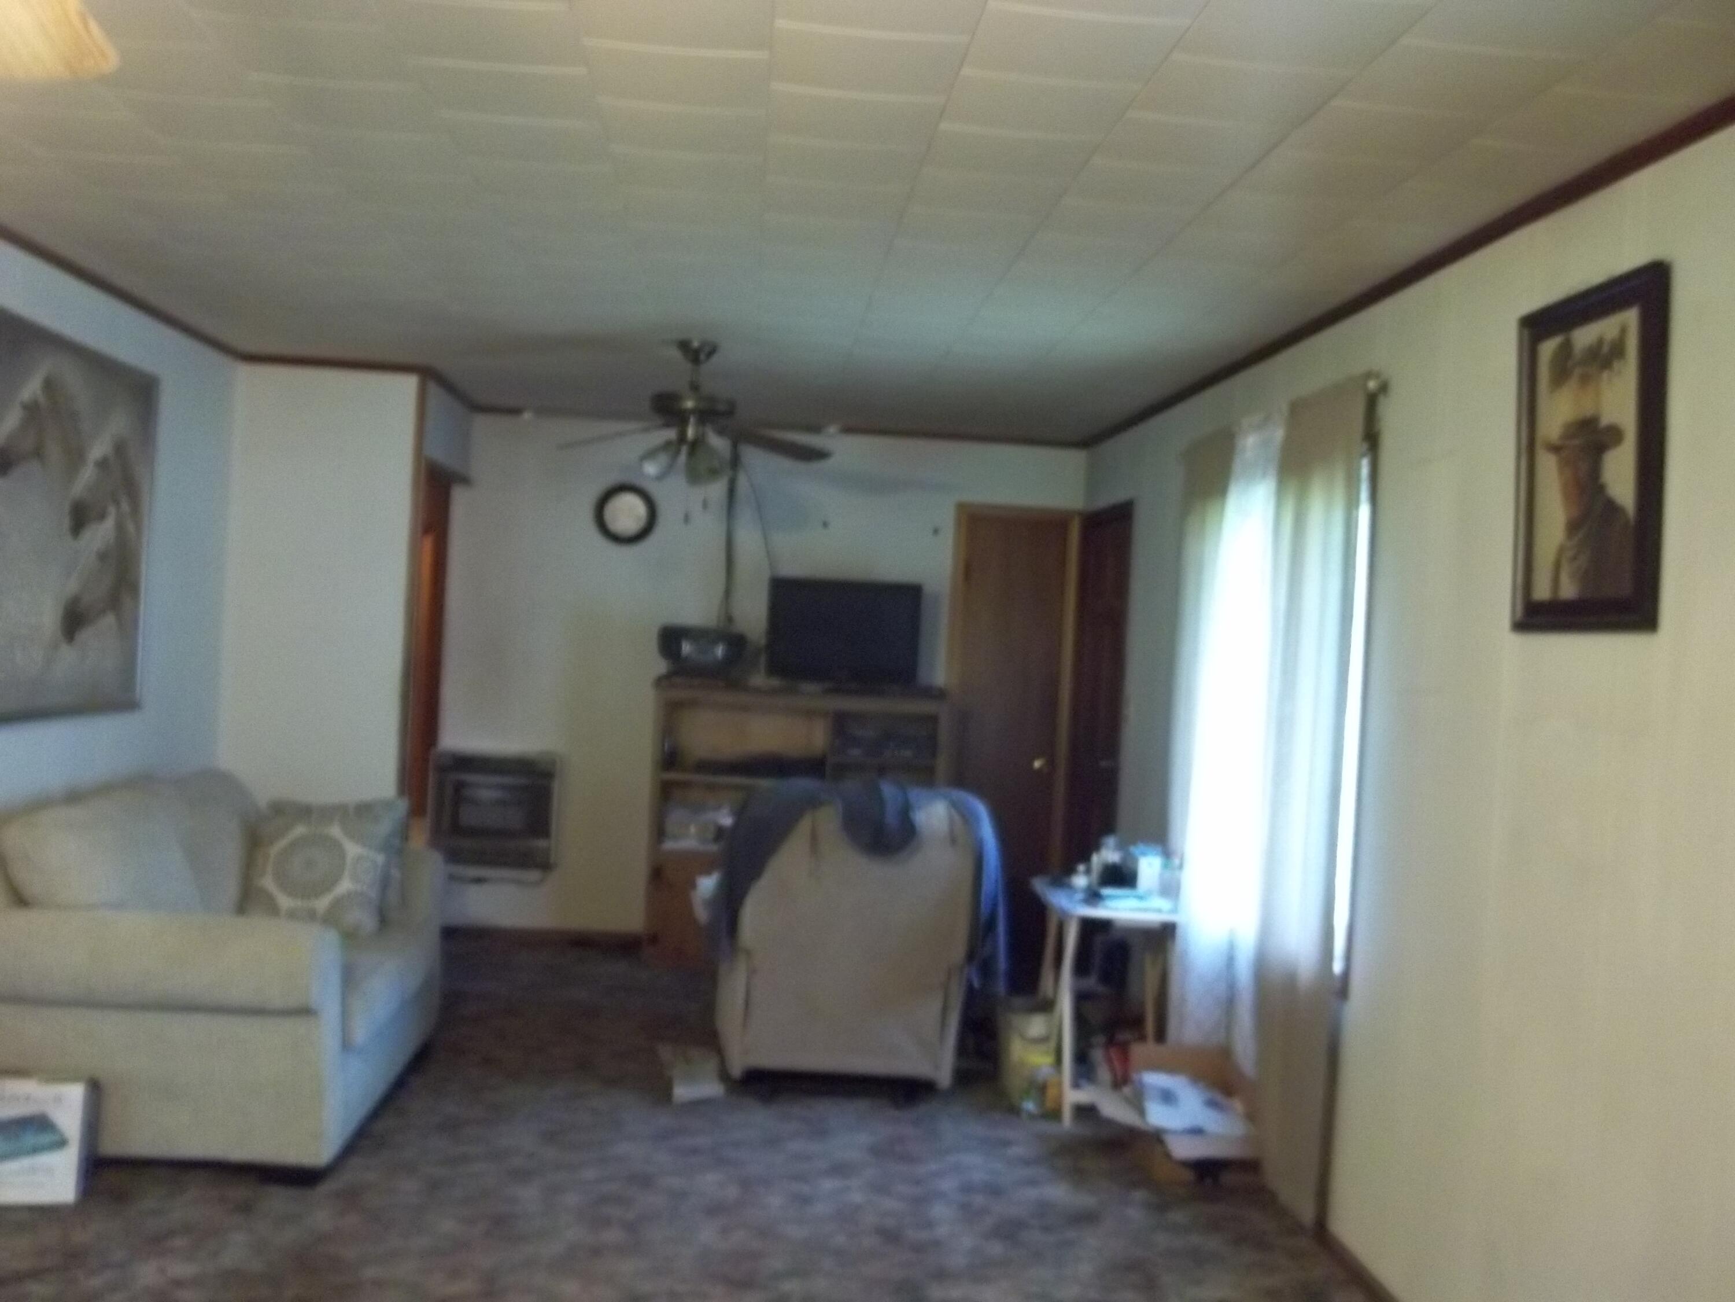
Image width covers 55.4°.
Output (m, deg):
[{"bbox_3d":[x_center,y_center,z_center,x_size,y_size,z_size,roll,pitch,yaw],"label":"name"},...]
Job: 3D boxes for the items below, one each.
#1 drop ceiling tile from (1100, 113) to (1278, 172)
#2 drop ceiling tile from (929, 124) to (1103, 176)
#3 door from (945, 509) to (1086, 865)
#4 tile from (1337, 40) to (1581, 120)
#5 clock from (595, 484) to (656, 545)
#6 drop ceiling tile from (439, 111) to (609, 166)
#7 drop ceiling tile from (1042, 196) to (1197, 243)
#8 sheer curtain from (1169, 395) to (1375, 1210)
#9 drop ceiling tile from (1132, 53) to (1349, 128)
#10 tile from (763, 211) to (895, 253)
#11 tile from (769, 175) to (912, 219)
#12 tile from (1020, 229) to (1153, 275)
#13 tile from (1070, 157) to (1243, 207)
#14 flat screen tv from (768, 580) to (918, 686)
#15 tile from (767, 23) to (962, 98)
[{"bbox_3d":[0.582,-0.930,3.008,0.305,0.016,0.300,3,0,-4],"label":"drop ceiling tile"},{"bbox_3d":[0.269,-0.952,3.162,0.305,0.020,0.305,3,1,-4],"label":"drop ceiling tile"},{"bbox_3d":[0.638,0.373,7.510,0.585,2.045,0.080,3,1,-4],"label":"door"},{"bbox_3d":[0.949,-0.935,2.685,0.307,0.020,0.303,3,1,-4],"label":"tile"},{"bbox_3d":[-1.073,-0.602,7.355,0.272,0.272,0.045,3,0,-4],"label":"clock"},{"bbox_3d":[-0.662,-1.008,3.239,0.305,0.020,0.305,3,1,-4],"label":"drop ceiling tile"},{"bbox_3d":[0.547,-0.949,3.634,0.305,0.020,0.305,3,1,-4],"label":"drop ceiling tile"},{"bbox_3d":[1.135,0.383,4.987,0.110,2.134,1.716,3,1,-4],"label":"sheer curtain"},{"bbox_3d":[0.607,-0.927,2.733,0.305,0.020,0.305,3,1,-4],"label":"drop ceiling tile"},{"bbox_3d":[-0.090,-0.969,3.807,0.305,0.016,0.300,3,0,-4],"label":"tile"},{"bbox_3d":[-0.069,-0.981,3.580,0.305,0.020,0.305,3,1,-4],"label":"tile"},{"bbox_3d":[0.515,-0.940,3.873,0.305,0.016,0.300,3,0,-4],"label":"tile"},{"bbox_3d":[0.570,-0.945,3.332,0.305,0.020,0.305,3,1,-4],"label":"tile"},{"bbox_3d":[-0.106,-0.075,7.533,0.700,0.480,0.140,3,1,-4],"label":"flat screen tv"},{"bbox_3d":[-0.001,-0.967,2.698,0.305,0.020,0.305,3,1,-4],"label":"tile"}]

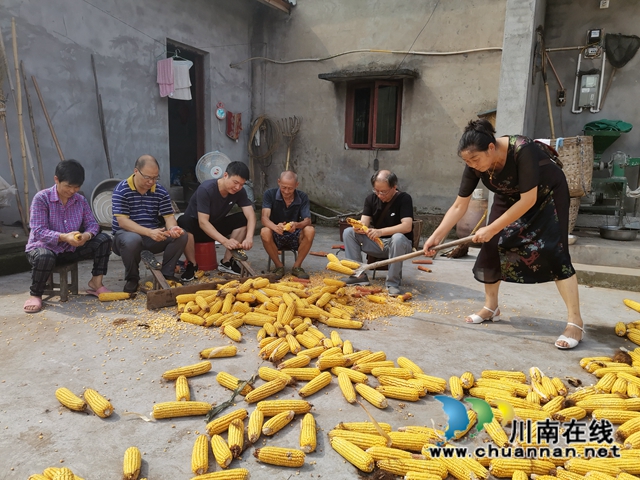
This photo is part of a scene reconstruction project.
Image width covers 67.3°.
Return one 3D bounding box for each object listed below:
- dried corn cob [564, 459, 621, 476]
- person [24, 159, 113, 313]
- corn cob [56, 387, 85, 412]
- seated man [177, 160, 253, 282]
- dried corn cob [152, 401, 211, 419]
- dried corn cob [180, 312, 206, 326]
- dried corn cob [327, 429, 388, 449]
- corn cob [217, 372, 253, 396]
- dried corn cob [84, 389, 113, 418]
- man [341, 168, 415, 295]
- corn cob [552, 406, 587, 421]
[{"bbox_3d":[0.885,0.746,1.564,0.162,0.046,0.046,4,9,14],"label":"dried corn cob"},{"bbox_3d":[-1.832,-0.079,3.511,0.600,0.970,0.680,-5,11,-35],"label":"person"},{"bbox_3d":[-1.004,0.644,1.939,0.200,0.053,0.053,9,13,35],"label":"corn cob"},{"bbox_3d":[-0.884,-0.188,3.976,0.770,0.920,0.580,11,14,42],"label":"seated man"},{"bbox_3d":[-0.546,0.671,1.897,0.236,0.064,0.064,0,10,-8],"label":"dried corn cob"},{"bbox_3d":[-0.774,0.488,2.936,0.215,0.056,0.056,8,12,35],"label":"dried corn cob"},{"bbox_3d":[0.141,0.716,1.727,0.219,0.049,0.049,4,11,11],"label":"dried corn cob"},{"bbox_3d":[-0.378,0.638,2.131,0.219,0.058,0.058,10,13,40],"label":"corn cob"},{"bbox_3d":[-0.899,0.660,1.946,0.057,0.057,0.230,-8,13,-42],"label":"dried corn cob"},{"bbox_3d":[0.502,-0.100,3.908,0.520,0.945,0.690,6,11,24],"label":"man"},{"bbox_3d":[1.000,0.700,1.926,0.157,0.047,0.047,-1,9,-17],"label":"corn cob"}]

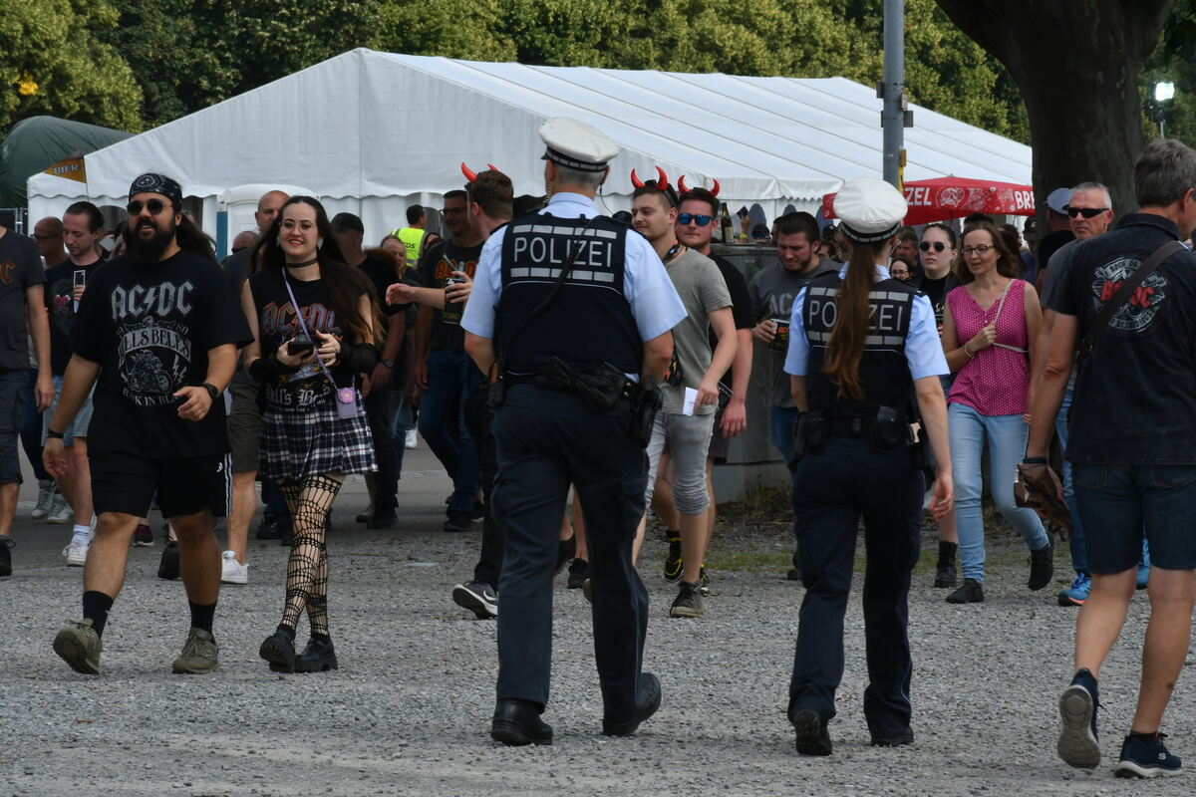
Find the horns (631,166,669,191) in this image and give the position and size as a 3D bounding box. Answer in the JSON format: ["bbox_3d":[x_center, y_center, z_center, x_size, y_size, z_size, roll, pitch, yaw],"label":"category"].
[{"bbox_3d":[0.216,-0.927,32.500,0.175,0.115,0.065,1,1,38],"label":"horns"}]

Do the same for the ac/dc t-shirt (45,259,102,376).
[{"bbox_3d":[-2.523,-0.409,38.300,0.470,0.620,0.290,0,1,23],"label":"ac/dc t-shirt"}]

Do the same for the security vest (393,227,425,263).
[{"bbox_3d":[-1.585,-1.131,65.000,0.460,0.660,0.300,1,1,27],"label":"security vest"}]

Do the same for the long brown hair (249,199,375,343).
[{"bbox_3d":[-1.015,-0.461,27.500,0.440,0.530,0.280,0,1,7],"label":"long brown hair"}]

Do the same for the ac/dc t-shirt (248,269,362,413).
[{"bbox_3d":[-1.044,-0.211,27.400,0.420,0.540,0.280,0,1,6],"label":"ac/dc t-shirt"}]

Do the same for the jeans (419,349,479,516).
[{"bbox_3d":[-0.796,0.166,42.000,0.400,0.900,0.480,0,1,17],"label":"jeans"}]

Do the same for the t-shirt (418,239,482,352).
[{"bbox_3d":[-0.752,-0.557,42.000,0.490,0.640,0.300,0,1,14],"label":"t-shirt"}]

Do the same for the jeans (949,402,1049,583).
[{"bbox_3d":[1.750,0.386,33.700,0.370,0.860,0.520,0,1,16],"label":"jeans"}]

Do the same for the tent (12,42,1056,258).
[{"bbox_3d":[0.372,-2.907,116.475,10.000,4.200,21.600,0,1,20],"label":"tent"}]

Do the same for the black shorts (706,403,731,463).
[{"bbox_3d":[0.425,0.110,34.800,0.390,0.410,0.310,0,1,12],"label":"black shorts"}]

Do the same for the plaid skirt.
[{"bbox_3d":[-0.999,0.137,27.450,0.410,0.340,0.330,0,1,5],"label":"plaid skirt"}]

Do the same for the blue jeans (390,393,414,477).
[{"bbox_3d":[-1.252,0.122,46.000,0.420,0.860,0.380,0,1,0],"label":"blue jeans"}]

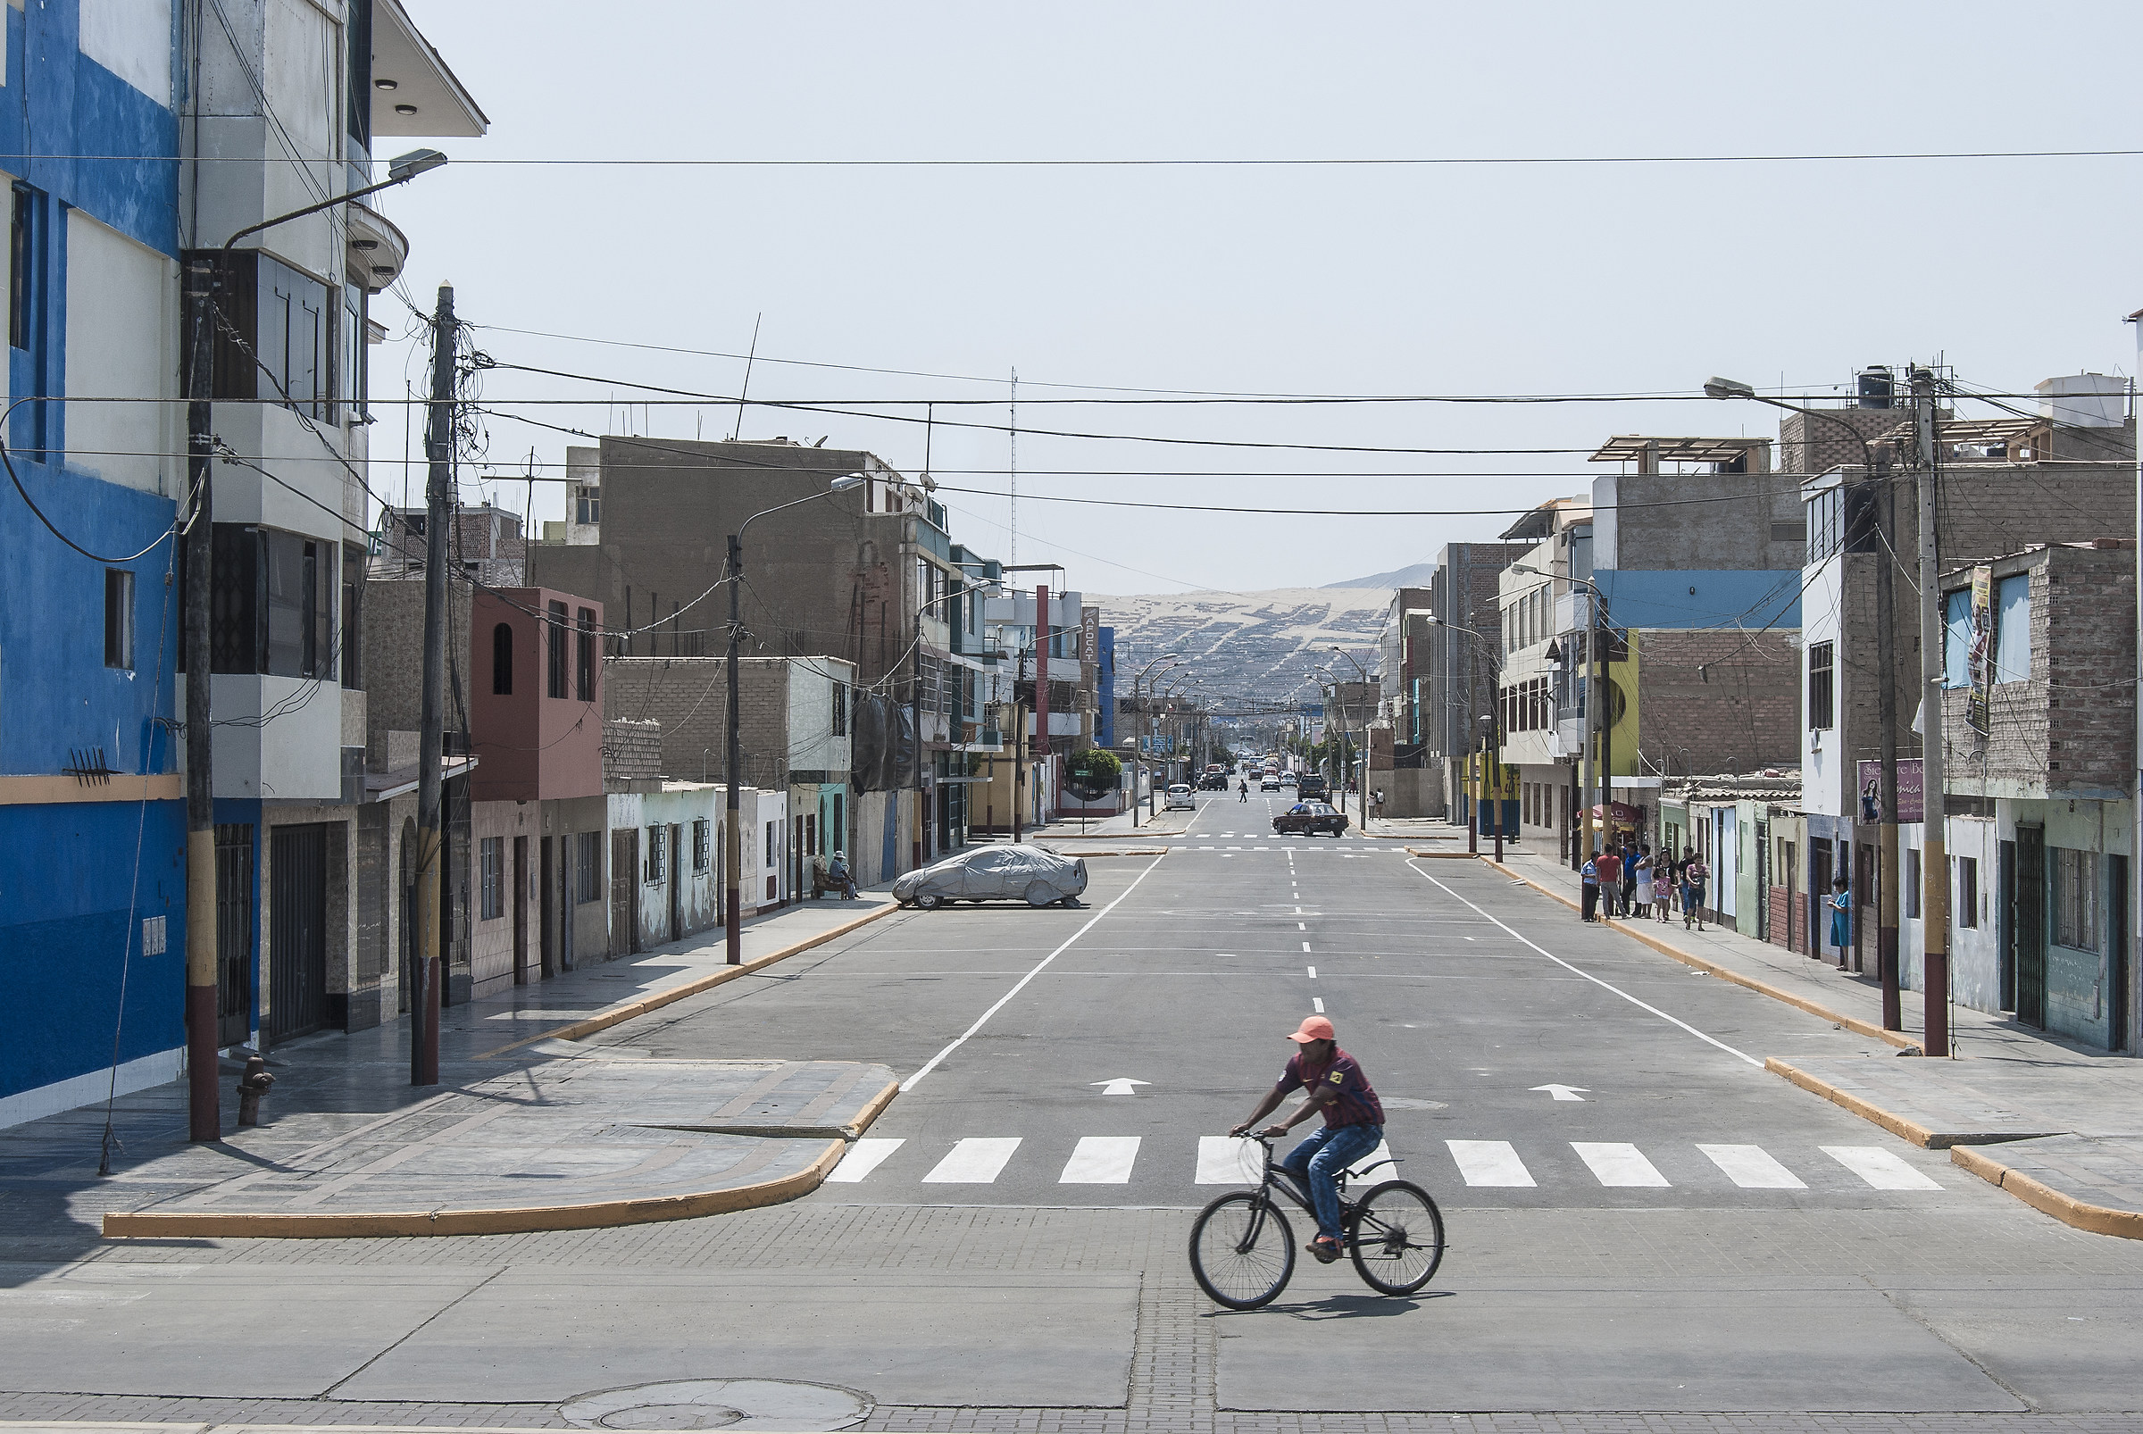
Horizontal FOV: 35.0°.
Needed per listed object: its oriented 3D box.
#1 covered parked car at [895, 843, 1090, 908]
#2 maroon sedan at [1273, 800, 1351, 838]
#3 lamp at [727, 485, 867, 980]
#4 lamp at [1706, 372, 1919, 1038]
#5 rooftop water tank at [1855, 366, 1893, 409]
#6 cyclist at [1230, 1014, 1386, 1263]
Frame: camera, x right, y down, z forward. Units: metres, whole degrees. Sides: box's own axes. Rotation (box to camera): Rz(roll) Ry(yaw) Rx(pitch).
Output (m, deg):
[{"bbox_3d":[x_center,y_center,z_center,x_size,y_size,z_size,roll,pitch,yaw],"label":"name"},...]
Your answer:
[{"bbox_3d":[-1.765,3.536,76.045,4.300,1.410,1.700,0,-1,6],"label":"covered parked car"},{"bbox_3d":[9.987,4.278,141.855,1.670,1.440,4.250,0,-1,-22],"label":"maroon sedan"},{"bbox_3d":[-4.017,0.042,49.199,2.023,7.092,0.320,0,-1,3],"label":"lamp"},{"bbox_3d":[8.040,-0.155,37.300,2.165,7.204,0.320,0,-1,3],"label":"lamp"},{"bbox_3d":[20.355,-8.328,86.000,0.900,1.140,0.900,0,-1,3],"label":"rooftop water tank"},{"bbox_3d":[1.351,2.397,19.300,0.820,1.400,0.530,0,-1,-26],"label":"cyclist"}]

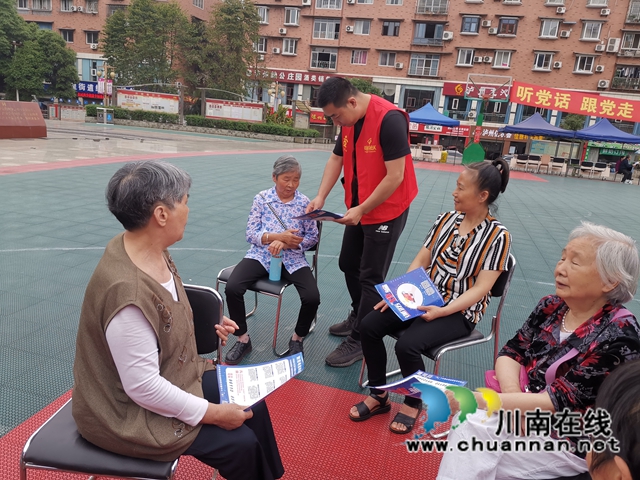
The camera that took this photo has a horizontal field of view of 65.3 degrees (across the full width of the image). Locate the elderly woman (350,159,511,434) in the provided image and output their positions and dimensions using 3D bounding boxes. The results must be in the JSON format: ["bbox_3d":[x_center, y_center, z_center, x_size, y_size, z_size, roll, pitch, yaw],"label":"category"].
[{"bbox_3d":[0.589,0.255,2.588,0.850,1.300,0.530,-6,18,-39],"label":"elderly woman"}]

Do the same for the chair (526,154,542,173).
[{"bbox_3d":[10.211,-3.654,23.745,0.510,0.820,0.550,8,14,10],"label":"chair"}]

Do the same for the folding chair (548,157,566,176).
[{"bbox_3d":[10.999,-3.431,23.138,0.510,0.820,0.550,8,14,10],"label":"folding chair"}]

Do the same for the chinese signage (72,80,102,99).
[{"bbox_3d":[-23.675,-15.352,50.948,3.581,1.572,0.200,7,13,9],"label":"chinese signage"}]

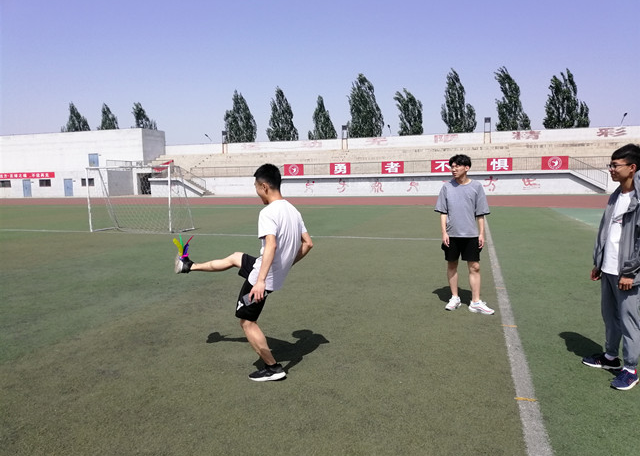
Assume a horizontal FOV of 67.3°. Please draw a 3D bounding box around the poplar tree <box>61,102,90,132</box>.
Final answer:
[{"bbox_3d":[-37.671,-12.456,75.820,5.000,14.386,5.000,1,6,18],"label":"poplar tree"}]

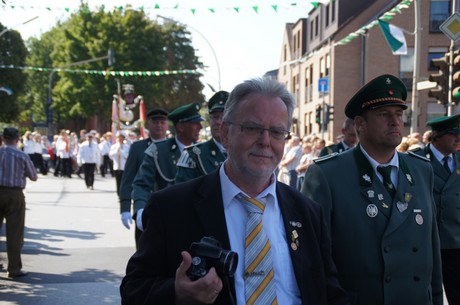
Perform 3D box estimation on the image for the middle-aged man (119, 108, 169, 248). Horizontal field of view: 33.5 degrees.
[{"bbox_3d":[-0.689,0.580,6.800,0.580,1.870,0.420,1,1,-30],"label":"middle-aged man"}]

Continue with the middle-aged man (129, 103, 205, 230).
[{"bbox_3d":[-0.451,0.592,5.900,0.580,1.890,0.420,1,1,-41],"label":"middle-aged man"}]

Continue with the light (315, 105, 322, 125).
[{"bbox_3d":[3.941,-1.675,34.000,0.280,0.920,0.360,3,1,35],"label":"light"}]

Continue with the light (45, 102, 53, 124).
[{"bbox_3d":[-8.287,-1.784,35.000,0.320,0.980,0.360,2,1,-6],"label":"light"}]

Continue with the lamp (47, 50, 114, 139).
[{"bbox_3d":[-6.942,-1.949,35.300,3.300,5.650,0.450,2,1,18],"label":"lamp"}]

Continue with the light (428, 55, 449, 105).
[{"bbox_3d":[4.042,-1.392,14.800,0.400,0.930,0.280,2,1,3],"label":"light"}]

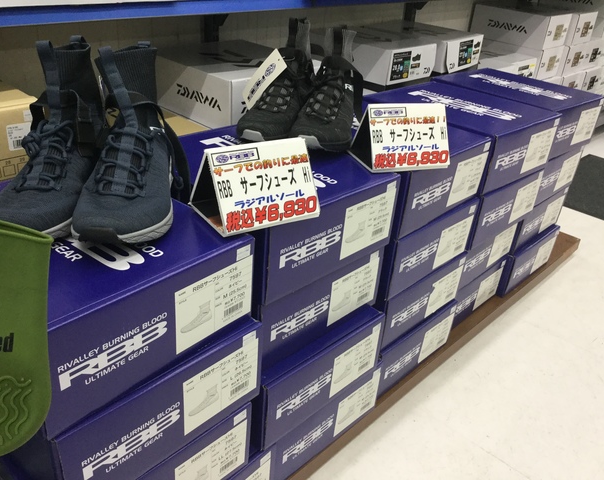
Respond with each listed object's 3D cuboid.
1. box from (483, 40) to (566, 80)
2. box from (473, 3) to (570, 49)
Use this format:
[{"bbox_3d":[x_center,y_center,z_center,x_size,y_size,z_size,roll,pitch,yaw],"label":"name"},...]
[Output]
[{"bbox_3d":[0.870,-0.752,2.333,0.208,0.113,0.302,-23,39,-40],"label":"box"},{"bbox_3d":[0.912,-0.900,2.396,0.215,0.121,0.329,-23,39,-40],"label":"box"}]

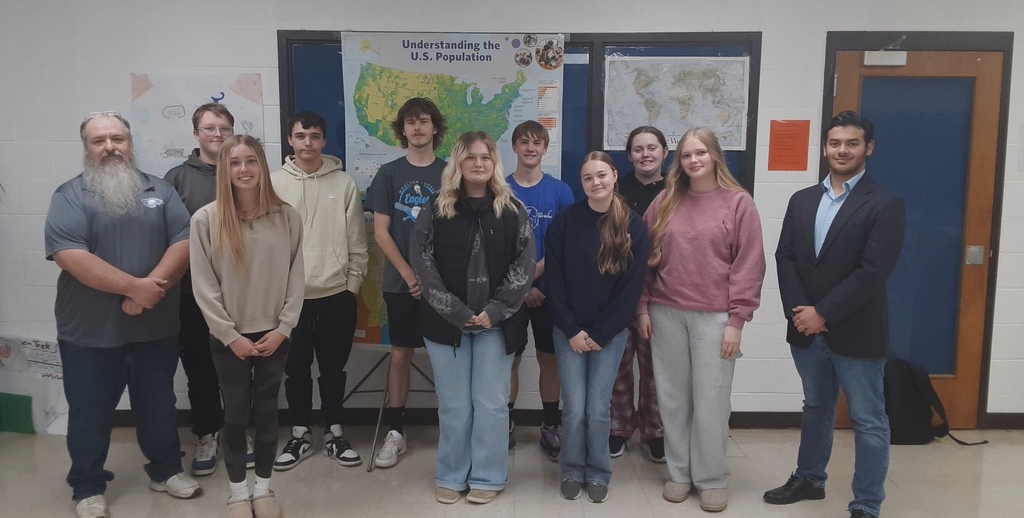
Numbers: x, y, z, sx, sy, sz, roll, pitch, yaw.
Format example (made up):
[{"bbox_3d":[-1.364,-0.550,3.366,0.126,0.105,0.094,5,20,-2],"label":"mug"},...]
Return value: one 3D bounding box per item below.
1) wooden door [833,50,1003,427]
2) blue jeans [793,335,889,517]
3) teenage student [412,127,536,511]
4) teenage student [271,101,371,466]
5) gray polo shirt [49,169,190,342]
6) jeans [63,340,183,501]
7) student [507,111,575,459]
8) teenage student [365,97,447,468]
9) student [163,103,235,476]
[{"bbox_3d":[2.236,-0.074,4.520,0.914,2.125,0.045,0,7,0],"label":"wooden door"},{"bbox_3d":[1.412,0.611,3.464,0.420,0.910,0.360,7,9,42],"label":"blue jeans"},{"bbox_3d":[-0.177,0.257,3.700,0.560,1.665,0.380,0,7,-4],"label":"teenage student"},{"bbox_3d":[-1.007,0.155,4.069,0.550,1.770,0.370,-2,7,-14],"label":"teenage student"},{"bbox_3d":[-1.736,-0.002,3.505,0.590,0.755,0.380,-4,8,-28],"label":"gray polo shirt"},{"bbox_3d":[-1.748,0.614,3.601,0.520,0.870,0.400,-4,8,-30],"label":"jeans"},{"bbox_3d":[0.102,0.155,4.202,0.470,1.745,0.370,0,7,0],"label":"student"},{"bbox_3d":[-0.477,0.116,4.095,0.530,1.845,0.370,-1,7,-7],"label":"teenage student"},{"bbox_3d":[-1.467,0.141,4.026,0.520,1.805,0.370,-2,8,-19],"label":"student"}]

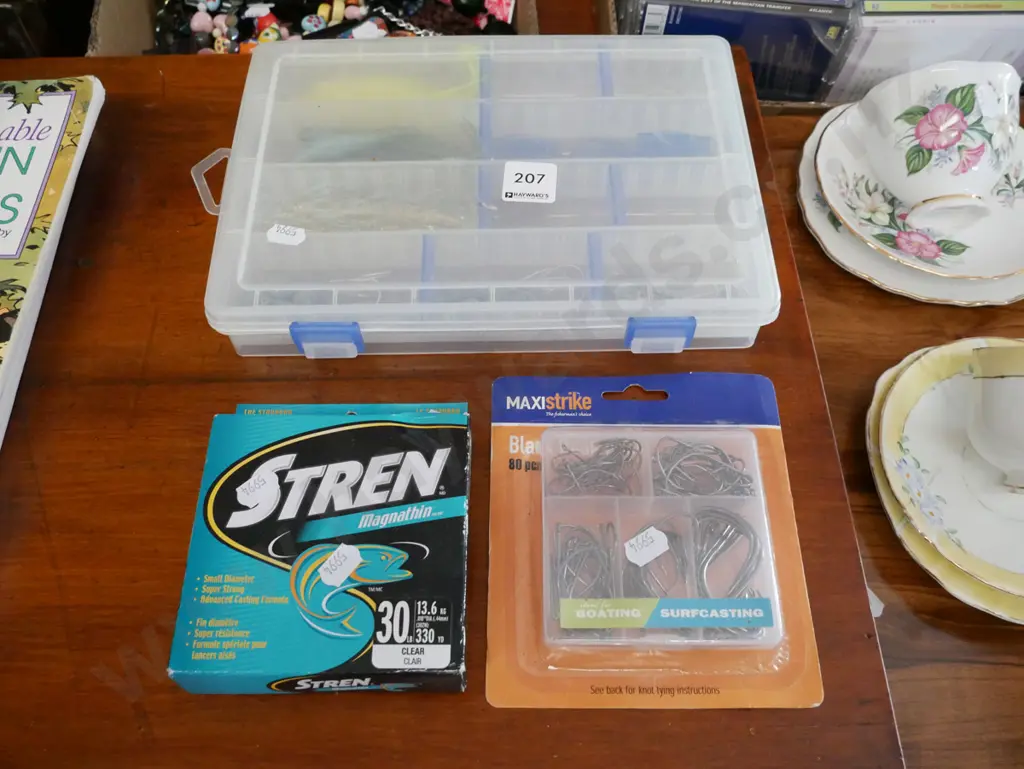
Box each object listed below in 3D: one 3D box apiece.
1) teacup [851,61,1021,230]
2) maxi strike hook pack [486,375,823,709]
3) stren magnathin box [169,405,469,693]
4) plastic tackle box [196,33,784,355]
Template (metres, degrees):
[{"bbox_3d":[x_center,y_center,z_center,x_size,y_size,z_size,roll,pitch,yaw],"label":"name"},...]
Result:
[{"bbox_3d":[0.226,-0.118,0.533,0.084,0.095,0.064,1,75,1],"label":"teacup"},{"bbox_3d":[0.059,0.059,0.443,0.137,0.021,0.161,0,57,0],"label":"maxi strike hook pack"},{"bbox_3d":[-0.076,0.060,0.438,0.113,0.030,0.138,0,57,0],"label":"stren magnathin box"},{"bbox_3d":[-0.022,-0.100,0.534,0.294,0.044,0.201,-1,57,0],"label":"plastic tackle box"}]

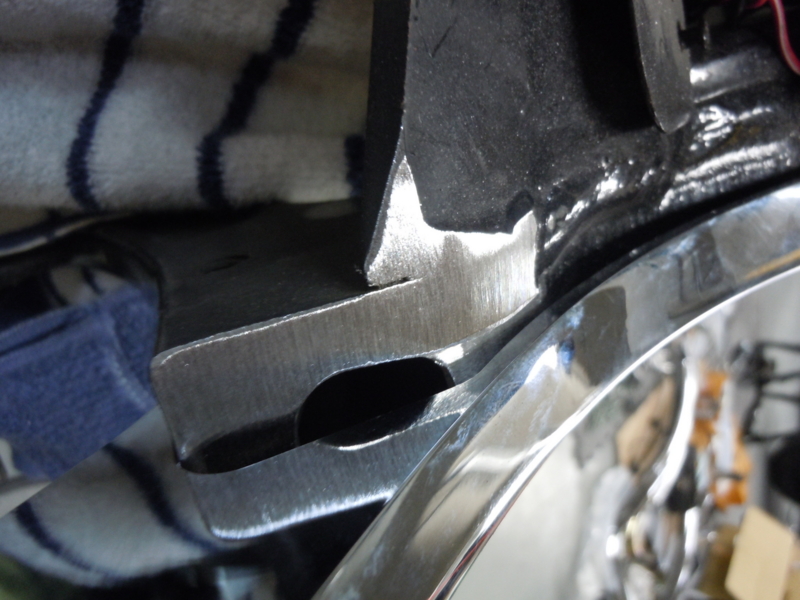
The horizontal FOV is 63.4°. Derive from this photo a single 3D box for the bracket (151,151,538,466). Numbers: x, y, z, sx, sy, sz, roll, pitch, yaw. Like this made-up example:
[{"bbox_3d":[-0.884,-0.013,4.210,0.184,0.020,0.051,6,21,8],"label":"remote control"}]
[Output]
[{"bbox_3d":[-0.017,0.000,0.215,0.132,0.088,0.030,-16,28,0],"label":"bracket"}]

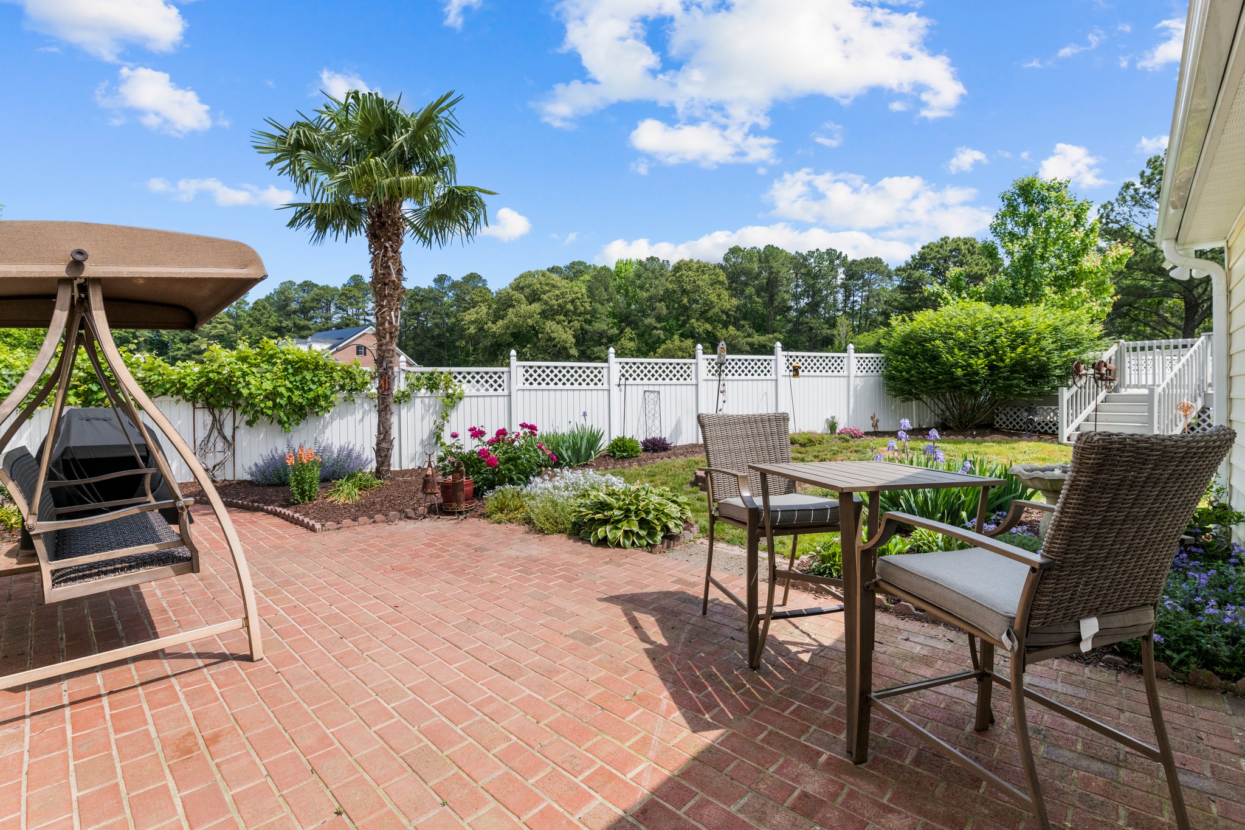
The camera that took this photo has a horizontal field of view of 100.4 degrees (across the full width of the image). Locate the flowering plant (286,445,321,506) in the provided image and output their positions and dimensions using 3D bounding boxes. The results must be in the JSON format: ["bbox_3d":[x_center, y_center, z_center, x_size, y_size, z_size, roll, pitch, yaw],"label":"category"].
[{"bbox_3d":[-3.838,0.730,6.250,0.400,0.690,0.400,0,0,-32],"label":"flowering plant"}]

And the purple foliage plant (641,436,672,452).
[{"bbox_3d":[0.634,0.545,9.750,0.570,0.290,0.520,-1,1,0],"label":"purple foliage plant"}]

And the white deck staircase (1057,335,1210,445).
[{"bbox_3d":[8.850,-0.420,9.050,1.550,1.870,1.220,-1,1,-20],"label":"white deck staircase"}]

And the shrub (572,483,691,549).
[{"bbox_3d":[0.083,0.850,4.630,1.040,0.460,0.950,-1,1,0],"label":"shrub"}]

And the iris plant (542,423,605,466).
[{"bbox_3d":[-0.890,0.530,9.400,1.050,0.750,0.900,0,0,-5],"label":"iris plant"}]

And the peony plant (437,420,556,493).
[{"bbox_3d":[-1.771,0.560,7.350,1.550,0.930,1.300,0,0,-14],"label":"peony plant"}]

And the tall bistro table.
[{"bbox_3d":[0.997,0.695,2.145,0.690,0.920,0.690,0,0,-13],"label":"tall bistro table"}]

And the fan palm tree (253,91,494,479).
[{"bbox_3d":[-3.720,-1.950,8.050,3.250,5.800,3.100,-1,1,-25],"label":"fan palm tree"}]

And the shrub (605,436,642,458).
[{"bbox_3d":[0.019,0.620,10.000,0.700,0.420,0.680,0,0,0],"label":"shrub"}]

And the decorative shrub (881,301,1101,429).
[{"bbox_3d":[7.650,-1.070,11.080,3.800,2.700,3.300,0,1,35],"label":"decorative shrub"}]

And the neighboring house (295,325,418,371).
[{"bbox_3d":[-27.900,-4.300,50.900,11.500,8.000,11.400,0,1,32],"label":"neighboring house"}]

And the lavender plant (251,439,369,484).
[{"bbox_3d":[-4.750,0.690,7.900,1.550,0.600,0.900,-1,1,-17],"label":"lavender plant"}]

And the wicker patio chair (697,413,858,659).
[{"bbox_3d":[0.775,0.570,2.720,0.610,1.140,0.670,-1,1,-12],"label":"wicker patio chair"}]

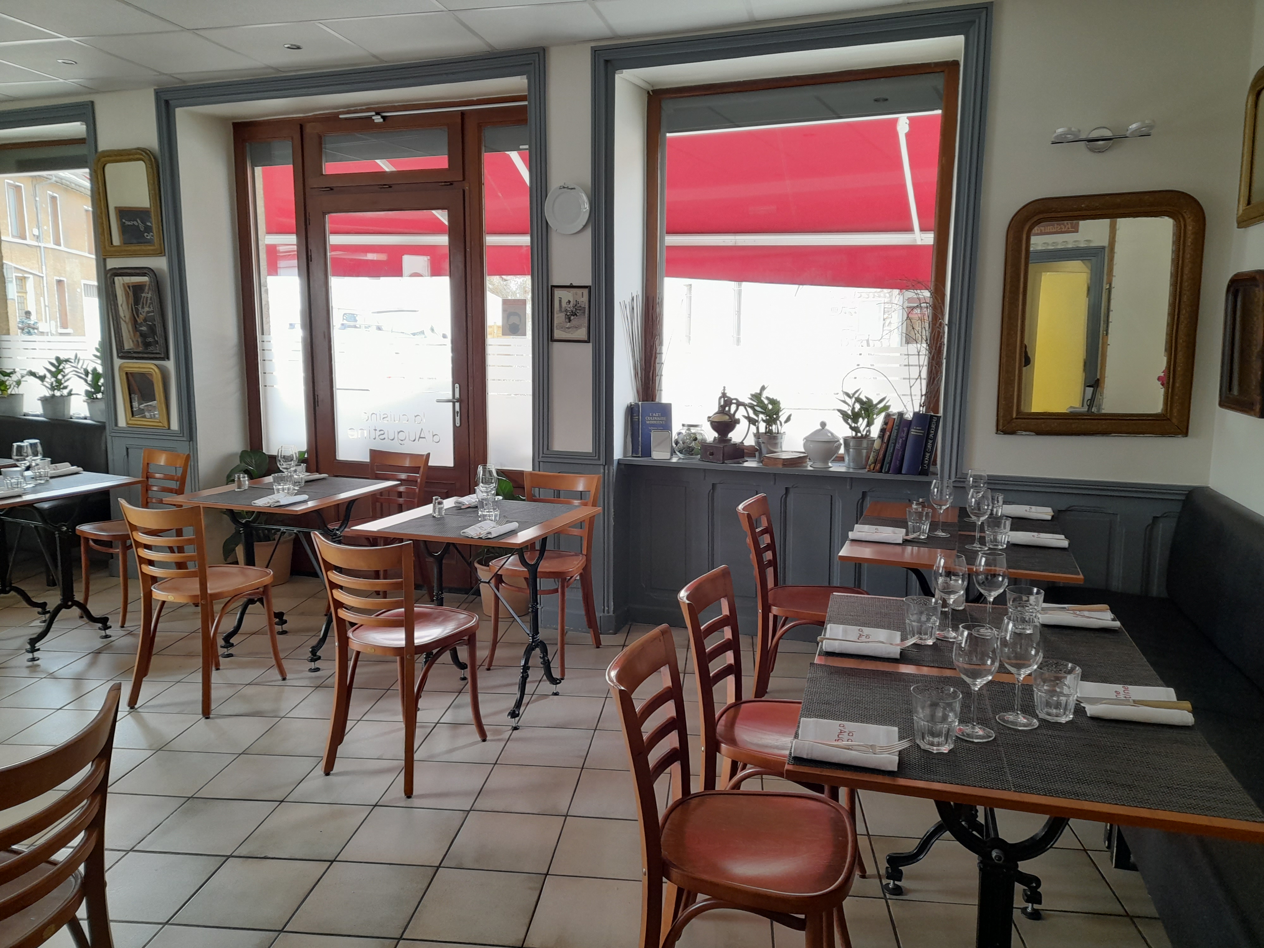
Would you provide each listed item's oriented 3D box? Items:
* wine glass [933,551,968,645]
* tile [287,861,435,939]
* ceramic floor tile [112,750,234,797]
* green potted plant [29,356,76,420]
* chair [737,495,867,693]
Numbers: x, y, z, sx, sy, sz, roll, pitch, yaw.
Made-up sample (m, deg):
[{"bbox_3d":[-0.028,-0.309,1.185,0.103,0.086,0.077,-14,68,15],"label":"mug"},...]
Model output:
[{"bbox_3d":[0.761,0.291,2.178,0.084,0.196,0.084,3,9,16],"label":"wine glass"},{"bbox_3d":[-0.703,1.121,2.407,0.299,0.010,0.299,1,9,6],"label":"tile"},{"bbox_3d":[-1.561,1.019,3.118,0.302,0.010,0.302,1,9,6],"label":"ceramic floor tile"},{"bbox_3d":[-3.679,-0.550,5.796,0.235,0.415,0.235,3,9,19],"label":"green potted plant"},{"bbox_3d":[0.697,0.522,3.484,0.497,0.835,0.410,3,9,18],"label":"chair"}]

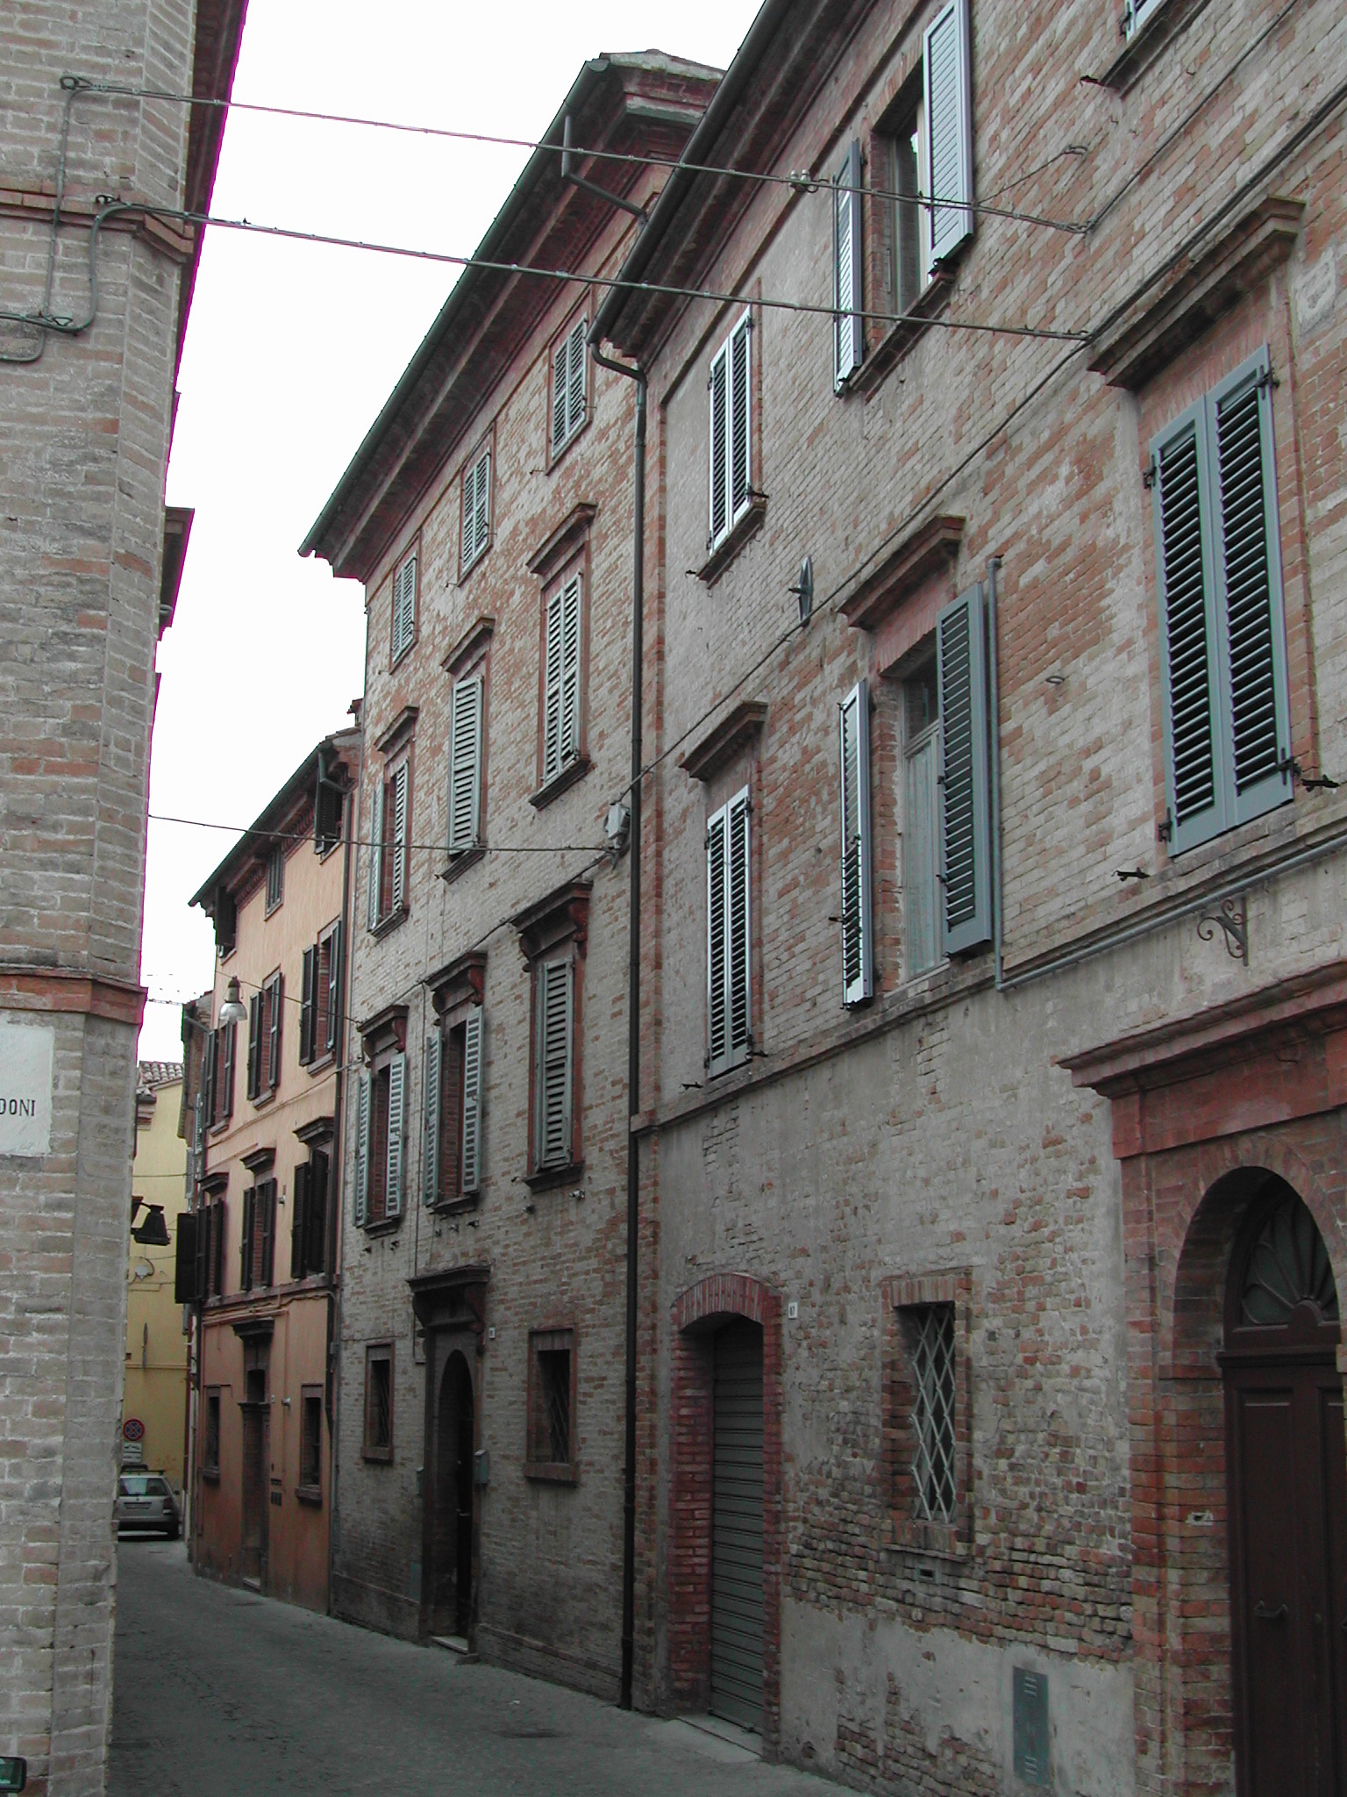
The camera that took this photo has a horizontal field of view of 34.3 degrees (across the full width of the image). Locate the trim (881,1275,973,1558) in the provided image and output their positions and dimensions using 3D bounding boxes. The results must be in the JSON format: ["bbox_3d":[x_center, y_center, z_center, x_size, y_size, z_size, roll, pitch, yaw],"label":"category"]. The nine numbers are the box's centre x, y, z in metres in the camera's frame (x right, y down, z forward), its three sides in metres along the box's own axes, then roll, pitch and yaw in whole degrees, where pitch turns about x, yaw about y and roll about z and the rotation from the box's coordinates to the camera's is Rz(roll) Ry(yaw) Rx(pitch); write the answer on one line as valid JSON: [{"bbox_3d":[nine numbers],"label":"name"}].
[{"bbox_3d":[1.422,2.819,11.951,0.140,1.479,1.222,4,-14,-16],"label":"trim"}]

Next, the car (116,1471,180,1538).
[{"bbox_3d":[-12.582,14.313,51.722,1.720,1.500,4.300,3,-13,-11],"label":"car"}]

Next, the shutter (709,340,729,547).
[{"bbox_3d":[0.389,-3.514,16.974,0.055,1.639,0.485,4,-14,-16],"label":"shutter"}]

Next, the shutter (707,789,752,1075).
[{"bbox_3d":[0.426,0.264,15.855,0.055,1.998,0.965,4,-14,-16],"label":"shutter"}]

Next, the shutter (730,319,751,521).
[{"bbox_3d":[0.528,-3.628,16.524,0.055,1.639,0.485,4,-14,-16],"label":"shutter"}]

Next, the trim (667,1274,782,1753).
[{"bbox_3d":[0.464,4.198,15.167,0.260,3.123,2.493,4,-14,-16],"label":"trim"}]

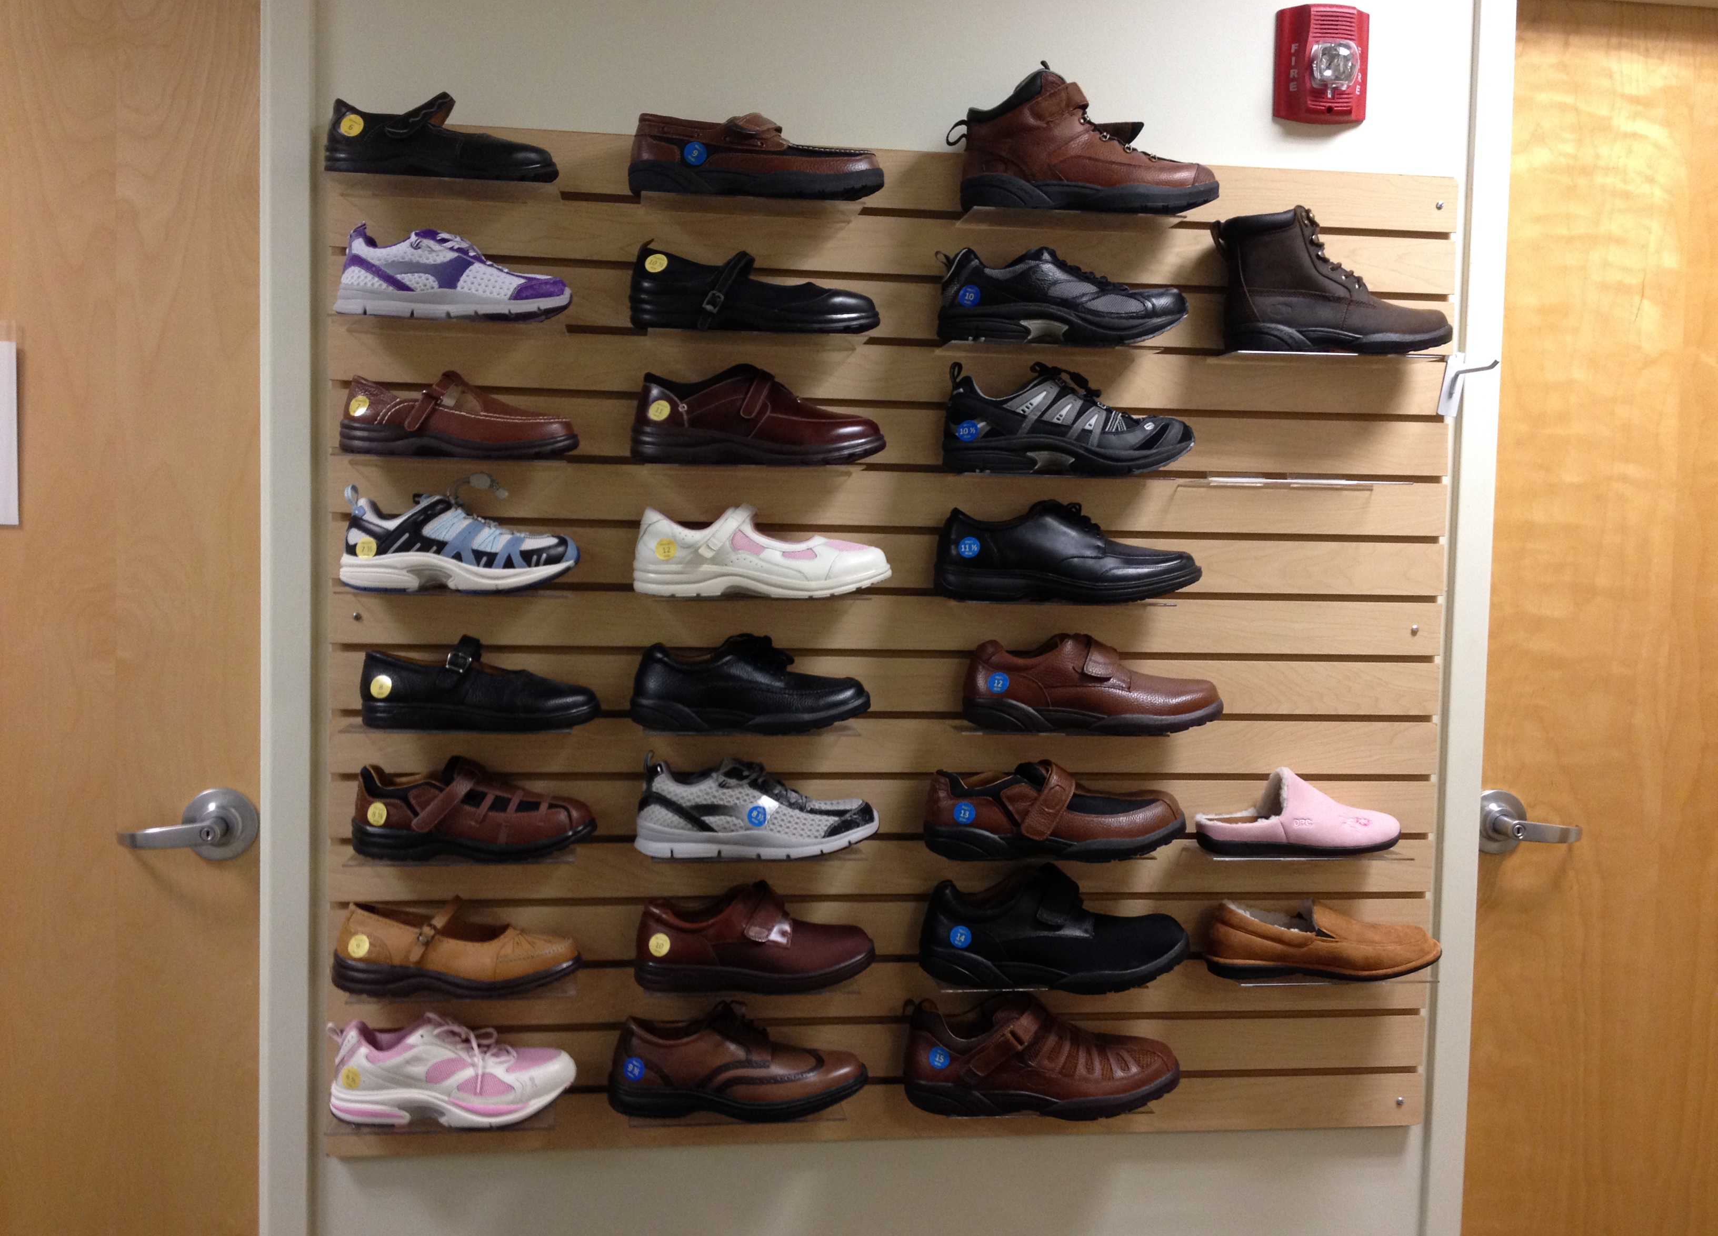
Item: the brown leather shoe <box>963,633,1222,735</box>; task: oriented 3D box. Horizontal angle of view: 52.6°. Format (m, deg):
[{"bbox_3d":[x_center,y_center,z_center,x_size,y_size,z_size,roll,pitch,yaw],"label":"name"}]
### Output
[{"bbox_3d":[0.284,0.076,2.100,0.321,0.119,0.114,1,3,-7],"label":"brown leather shoe"}]

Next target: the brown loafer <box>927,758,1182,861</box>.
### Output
[{"bbox_3d":[0.239,0.230,2.114,0.319,0.113,0.118,1,3,-6],"label":"brown loafer"}]

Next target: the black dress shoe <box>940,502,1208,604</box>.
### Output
[{"bbox_3d":[0.254,-0.081,2.086,0.328,0.123,0.113,1,3,-8],"label":"black dress shoe"}]

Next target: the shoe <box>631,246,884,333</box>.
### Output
[{"bbox_3d":[-0.120,-0.381,2.027,0.291,0.109,0.100,1,3,-7],"label":"shoe"}]

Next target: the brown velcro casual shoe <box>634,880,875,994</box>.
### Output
[{"bbox_3d":[-0.122,0.371,2.062,0.284,0.123,0.107,1,3,-5],"label":"brown velcro casual shoe"}]

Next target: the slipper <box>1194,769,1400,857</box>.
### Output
[{"bbox_3d":[0.545,0.238,2.149,0.266,0.102,0.102,1,3,-8],"label":"slipper"}]

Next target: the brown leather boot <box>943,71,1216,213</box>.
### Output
[{"bbox_3d":[0.270,-0.562,2.057,0.320,0.178,0.118,1,3,-7],"label":"brown leather boot"}]

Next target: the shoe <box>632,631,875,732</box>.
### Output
[{"bbox_3d":[-0.126,0.073,2.043,0.282,0.110,0.106,1,3,-7],"label":"shoe"}]

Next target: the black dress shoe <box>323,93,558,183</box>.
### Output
[{"bbox_3d":[-0.475,-0.543,1.976,0.253,0.106,0.094,1,3,-6],"label":"black dress shoe"}]

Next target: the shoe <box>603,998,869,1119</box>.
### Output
[{"bbox_3d":[-0.143,0.525,2.087,0.306,0.125,0.108,1,3,-6],"label":"shoe"}]

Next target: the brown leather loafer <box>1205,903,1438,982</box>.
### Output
[{"bbox_3d":[0.578,0.397,2.161,0.310,0.093,0.108,1,3,-7],"label":"brown leather loafer"}]

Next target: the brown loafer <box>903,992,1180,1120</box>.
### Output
[{"bbox_3d":[0.224,0.523,2.116,0.345,0.137,0.122,1,3,-7],"label":"brown loafer"}]

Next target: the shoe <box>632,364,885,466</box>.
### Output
[{"bbox_3d":[-0.117,-0.236,2.044,0.294,0.120,0.106,1,3,-6],"label":"shoe"}]

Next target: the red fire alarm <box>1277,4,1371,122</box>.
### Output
[{"bbox_3d":[0.580,-0.680,2.136,0.120,0.142,0.058,1,3,-8],"label":"red fire alarm"}]

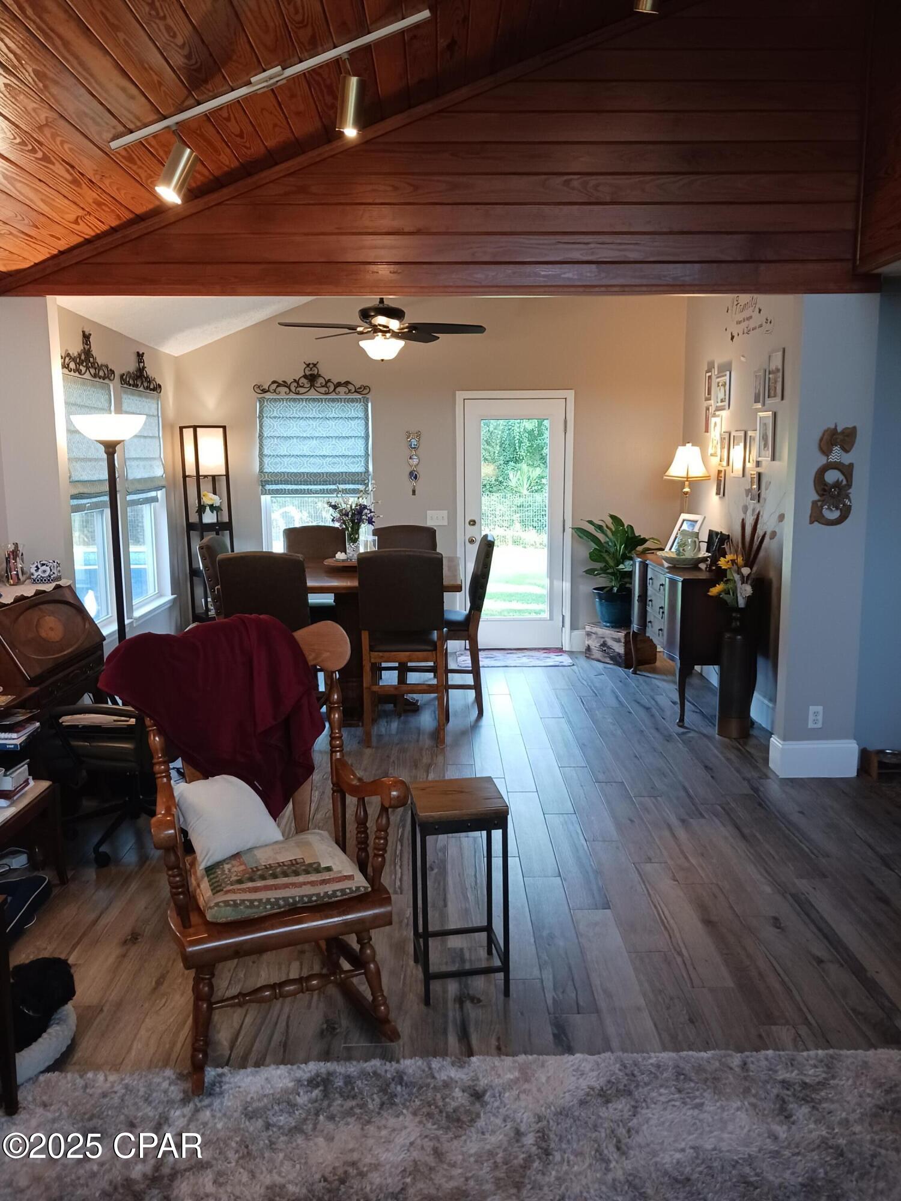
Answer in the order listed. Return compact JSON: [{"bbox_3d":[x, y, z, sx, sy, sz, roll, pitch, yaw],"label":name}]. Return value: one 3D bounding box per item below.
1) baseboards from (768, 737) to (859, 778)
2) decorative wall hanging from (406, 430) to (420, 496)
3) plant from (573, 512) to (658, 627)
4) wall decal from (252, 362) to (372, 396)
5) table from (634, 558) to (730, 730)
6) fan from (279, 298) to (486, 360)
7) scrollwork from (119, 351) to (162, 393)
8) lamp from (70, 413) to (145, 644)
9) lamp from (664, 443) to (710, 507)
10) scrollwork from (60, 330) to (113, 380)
[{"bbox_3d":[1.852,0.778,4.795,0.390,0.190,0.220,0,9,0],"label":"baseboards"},{"bbox_3d":[-0.296,-1.103,7.528,0.122,0.523,0.030,0,9,0],"label":"decorative wall hanging"},{"bbox_3d":[1.256,-0.223,7.161,0.683,0.874,0.623,0,8,0],"label":"plant"},{"bbox_3d":[-1.100,-1.762,7.457,0.917,0.273,0.030,0,9,0],"label":"wall decal"},{"bbox_3d":[1.588,0.208,6.191,0.500,0.887,1.380,0,9,0],"label":"table"},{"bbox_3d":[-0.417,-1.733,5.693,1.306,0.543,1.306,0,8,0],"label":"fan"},{"bbox_3d":[-2.138,-1.614,6.549,0.035,0.260,0.910,0,9,0],"label":"scrollwork"},{"bbox_3d":[-1.698,-0.035,4.818,0.370,1.829,0.370,0,9,0],"label":"lamp"},{"bbox_3d":[1.629,-0.693,6.486,0.315,0.800,0.315,0,9,0],"label":"lamp"},{"bbox_3d":[-2.146,-1.468,5.530,0.030,0.270,0.920,0,9,0],"label":"scrollwork"}]

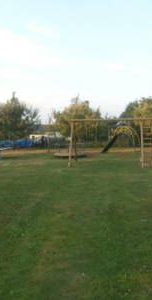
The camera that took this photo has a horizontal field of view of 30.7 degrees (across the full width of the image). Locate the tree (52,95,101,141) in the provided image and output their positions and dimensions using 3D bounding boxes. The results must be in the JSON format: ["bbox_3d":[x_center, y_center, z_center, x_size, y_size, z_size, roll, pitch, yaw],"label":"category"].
[{"bbox_3d":[0.054,-2.921,30.000,5.085,6.058,4.831,-1,3,0],"label":"tree"}]

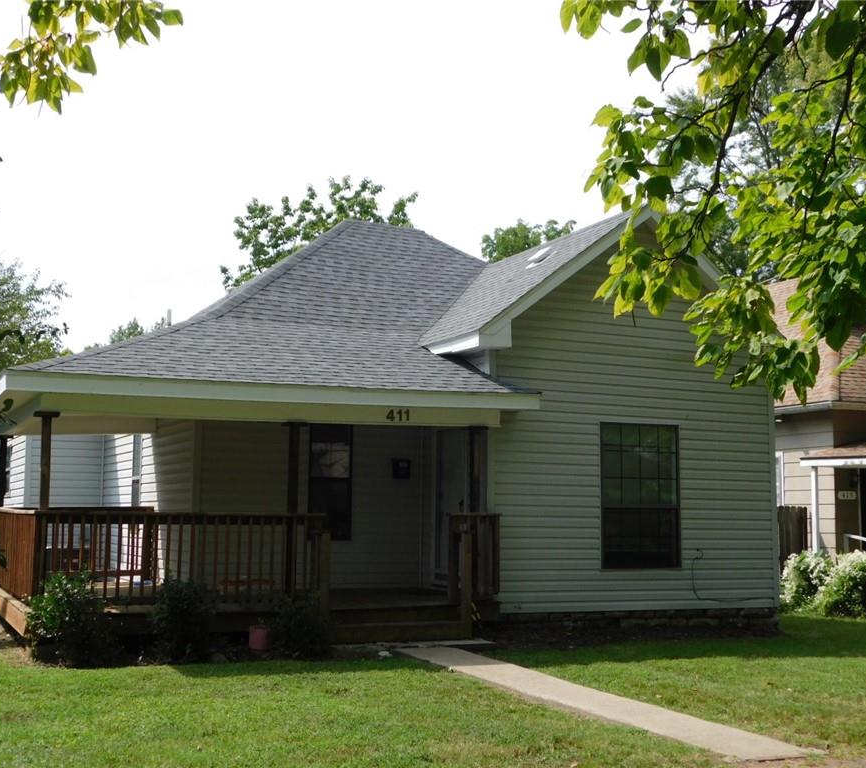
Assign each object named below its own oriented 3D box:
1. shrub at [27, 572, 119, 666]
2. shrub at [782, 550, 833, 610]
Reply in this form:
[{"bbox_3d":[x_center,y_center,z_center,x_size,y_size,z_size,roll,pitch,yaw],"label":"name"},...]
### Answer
[{"bbox_3d":[-3.408,2.232,11.216,0.850,0.880,0.800,3,-7,-25],"label":"shrub"},{"bbox_3d":[5.871,3.081,18.600,0.950,0.980,0.900,3,-7,-25],"label":"shrub"}]

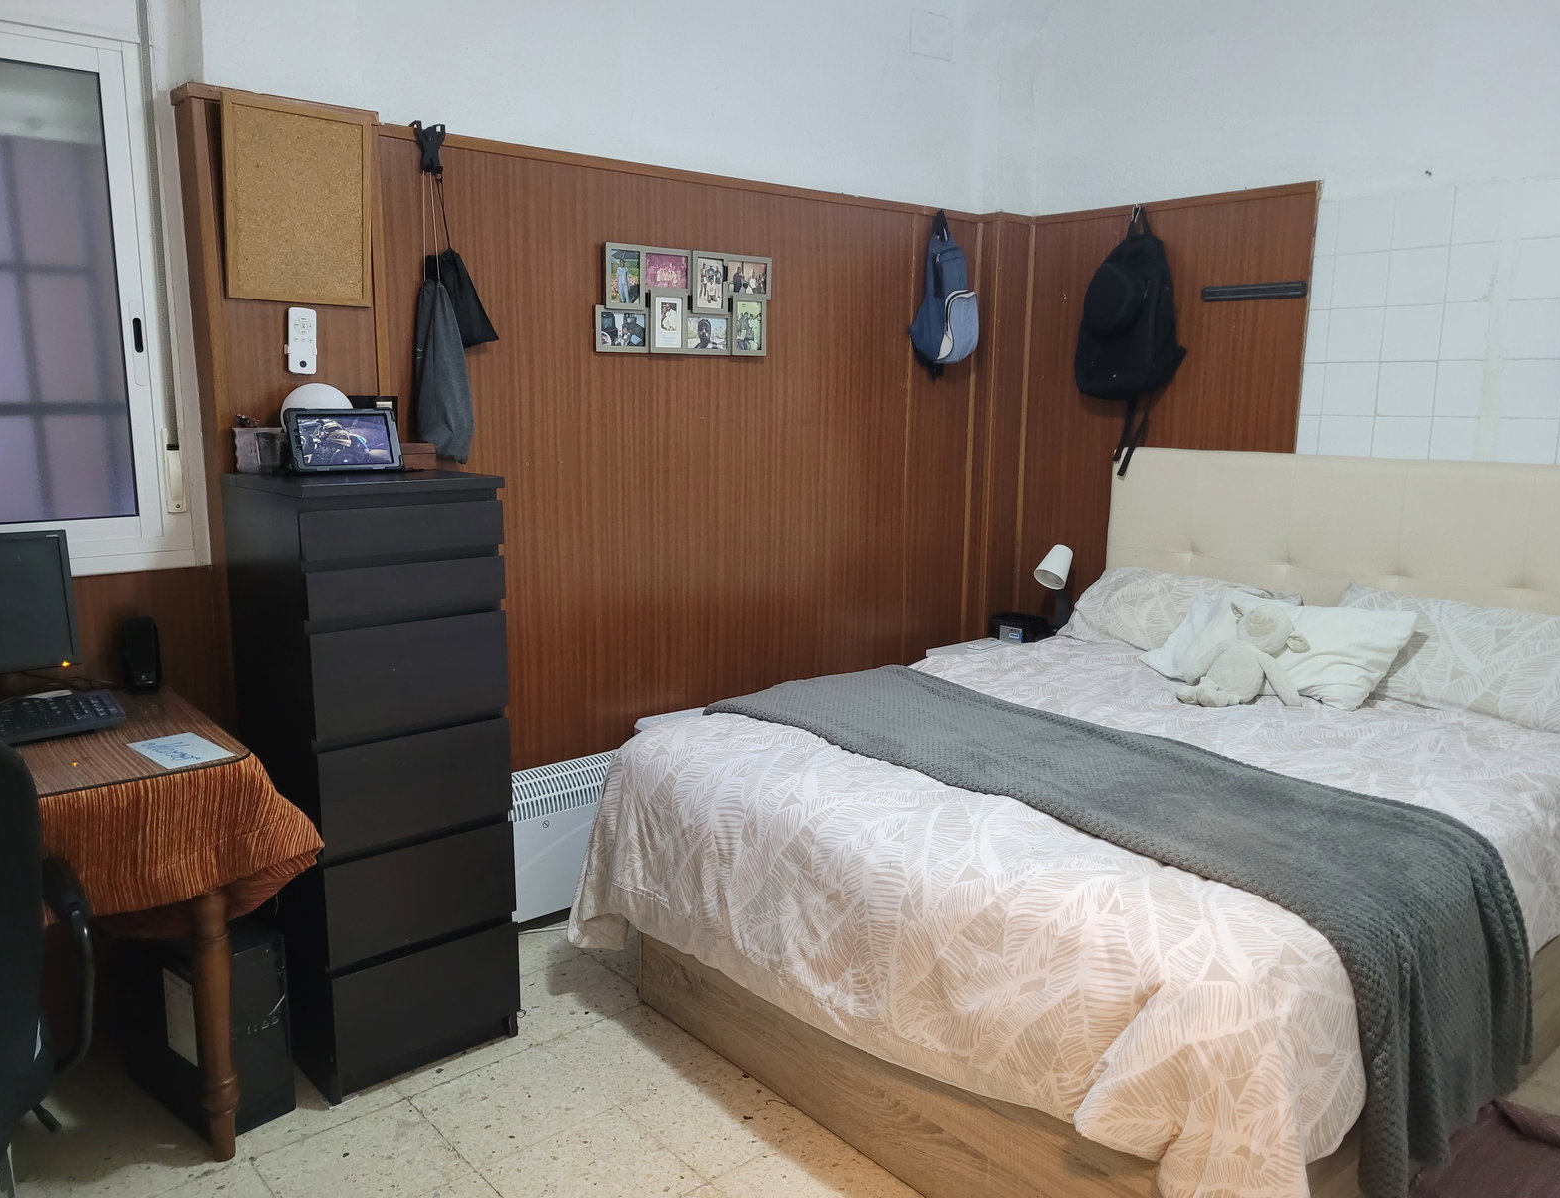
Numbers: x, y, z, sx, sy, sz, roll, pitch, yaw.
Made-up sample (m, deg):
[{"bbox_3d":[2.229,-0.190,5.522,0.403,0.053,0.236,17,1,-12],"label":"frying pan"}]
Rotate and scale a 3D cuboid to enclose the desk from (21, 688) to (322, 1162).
[{"bbox_3d":[-1.513,0.659,2.126,1.060,0.760,0.700,-8,12,-40],"label":"desk"}]

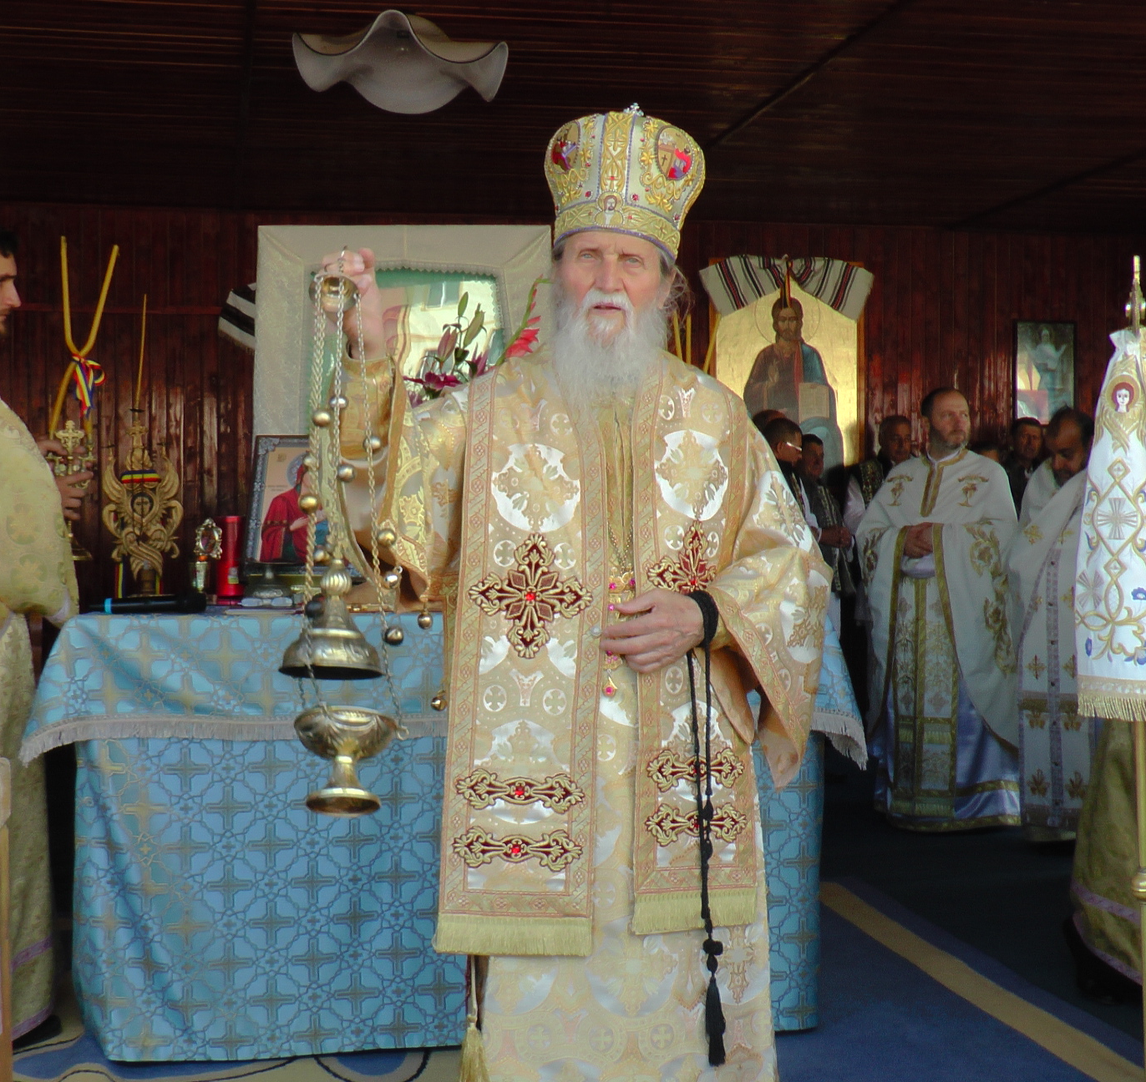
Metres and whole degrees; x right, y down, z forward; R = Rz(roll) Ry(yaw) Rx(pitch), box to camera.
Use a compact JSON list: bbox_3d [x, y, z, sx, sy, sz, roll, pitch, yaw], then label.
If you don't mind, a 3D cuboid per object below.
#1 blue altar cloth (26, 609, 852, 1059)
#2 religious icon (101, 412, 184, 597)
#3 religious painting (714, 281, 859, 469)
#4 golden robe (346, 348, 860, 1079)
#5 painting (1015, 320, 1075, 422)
[{"bbox_3d":[-0.270,0.595,3.650,1.660,0.920,0.850,0,0,-9],"label":"blue altar cloth"},{"bbox_3d":[-1.075,-0.091,3.850,0.215,0.465,0.120,0,0,-9],"label":"religious icon"},{"bbox_3d":[1.136,-0.914,8.200,0.820,1.120,0.050,0,0,-10],"label":"religious painting"},{"bbox_3d":[0.025,0.358,2.480,0.770,1.310,0.500,0,0,-7],"label":"golden robe"},{"bbox_3d":[2.606,-0.929,8.500,0.370,0.590,0.035,0,0,-10],"label":"painting"}]

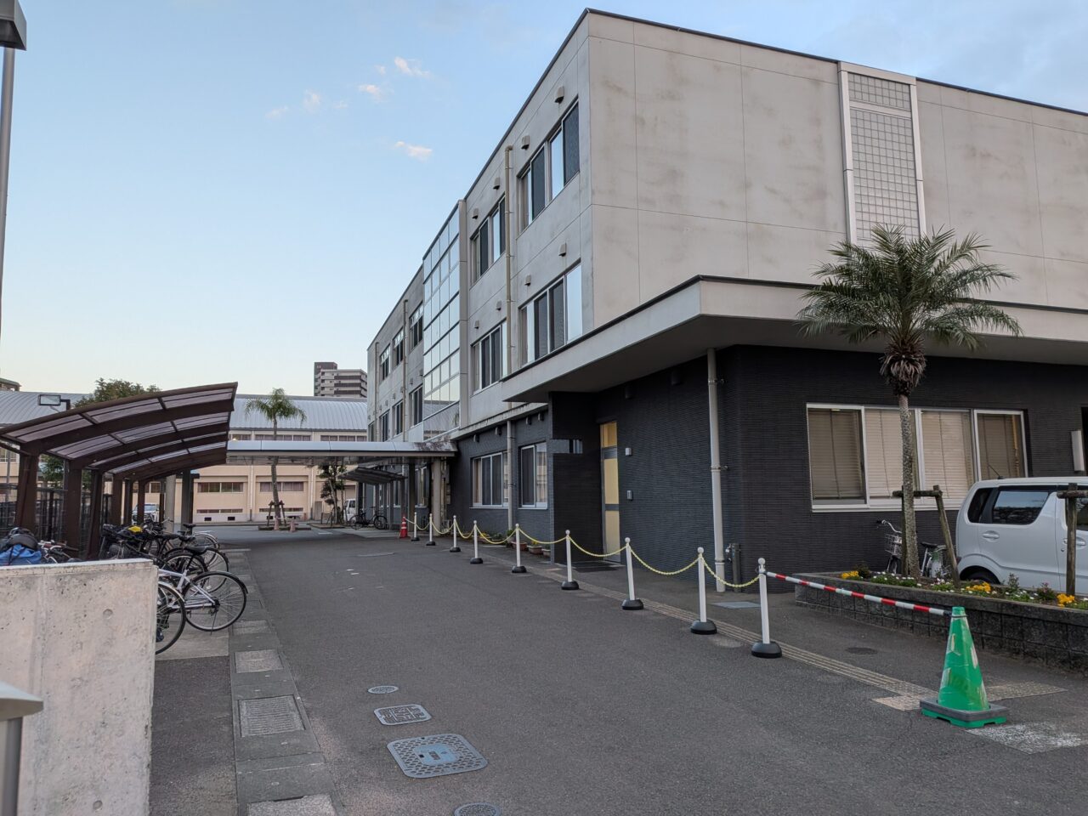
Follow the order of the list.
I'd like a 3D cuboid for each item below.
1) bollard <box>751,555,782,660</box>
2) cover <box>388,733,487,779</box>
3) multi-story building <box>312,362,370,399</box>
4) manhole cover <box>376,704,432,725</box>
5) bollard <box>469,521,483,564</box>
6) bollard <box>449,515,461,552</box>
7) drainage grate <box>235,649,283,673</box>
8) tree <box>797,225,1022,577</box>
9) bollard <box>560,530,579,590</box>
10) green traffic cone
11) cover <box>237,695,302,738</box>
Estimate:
[{"bbox_3d":[2.073,1.847,7.077,0.275,0.890,0.275,1,-7,-19],"label":"bollard"},{"bbox_3d":[-0.640,2.061,4.458,0.470,0.030,0.653,2,-7,-24],"label":"cover"},{"bbox_3d":[-79.189,8.758,304.759,20.607,52.500,22.000,-1,-6,1],"label":"multi-story building"},{"bbox_3d":[-0.987,2.154,5.269,0.347,0.030,0.419,2,-7,-22],"label":"manhole cover"},{"bbox_3d":[-1.471,2.902,16.404,0.275,0.890,0.275,1,-7,-19],"label":"bollard"},{"bbox_3d":[-2.221,3.147,18.899,0.283,0.883,0.283,1,-6,-19],"label":"bollard"},{"bbox_3d":[-2.797,2.502,7.385,0.402,0.050,0.968,2,-7,-23],"label":"drainage grate"},{"bbox_3d":[4.546,-0.083,9.611,2.704,4.540,2.623,1,-6,-19],"label":"tree"},{"bbox_3d":[0.376,2.335,11.633,0.283,0.883,0.283,-1,-6,0],"label":"bollard"},{"bbox_3d":[2.793,1.710,5.061,0.370,0.715,0.370,2,-7,-24],"label":"green traffic cone"},{"bbox_3d":[-2.034,2.301,5.606,0.402,0.050,0.968,2,-7,-23],"label":"cover"}]

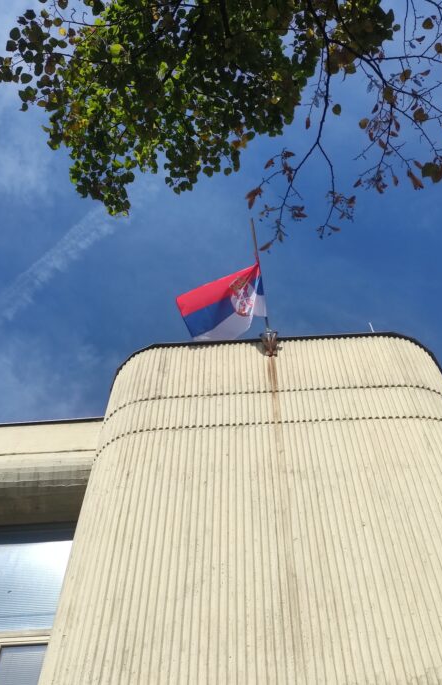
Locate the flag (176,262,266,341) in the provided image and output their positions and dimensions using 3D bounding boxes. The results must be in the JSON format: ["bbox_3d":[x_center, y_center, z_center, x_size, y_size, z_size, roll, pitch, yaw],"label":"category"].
[{"bbox_3d":[0.122,-0.538,10.367,1.450,1.050,0.380,-23,-17,4],"label":"flag"}]

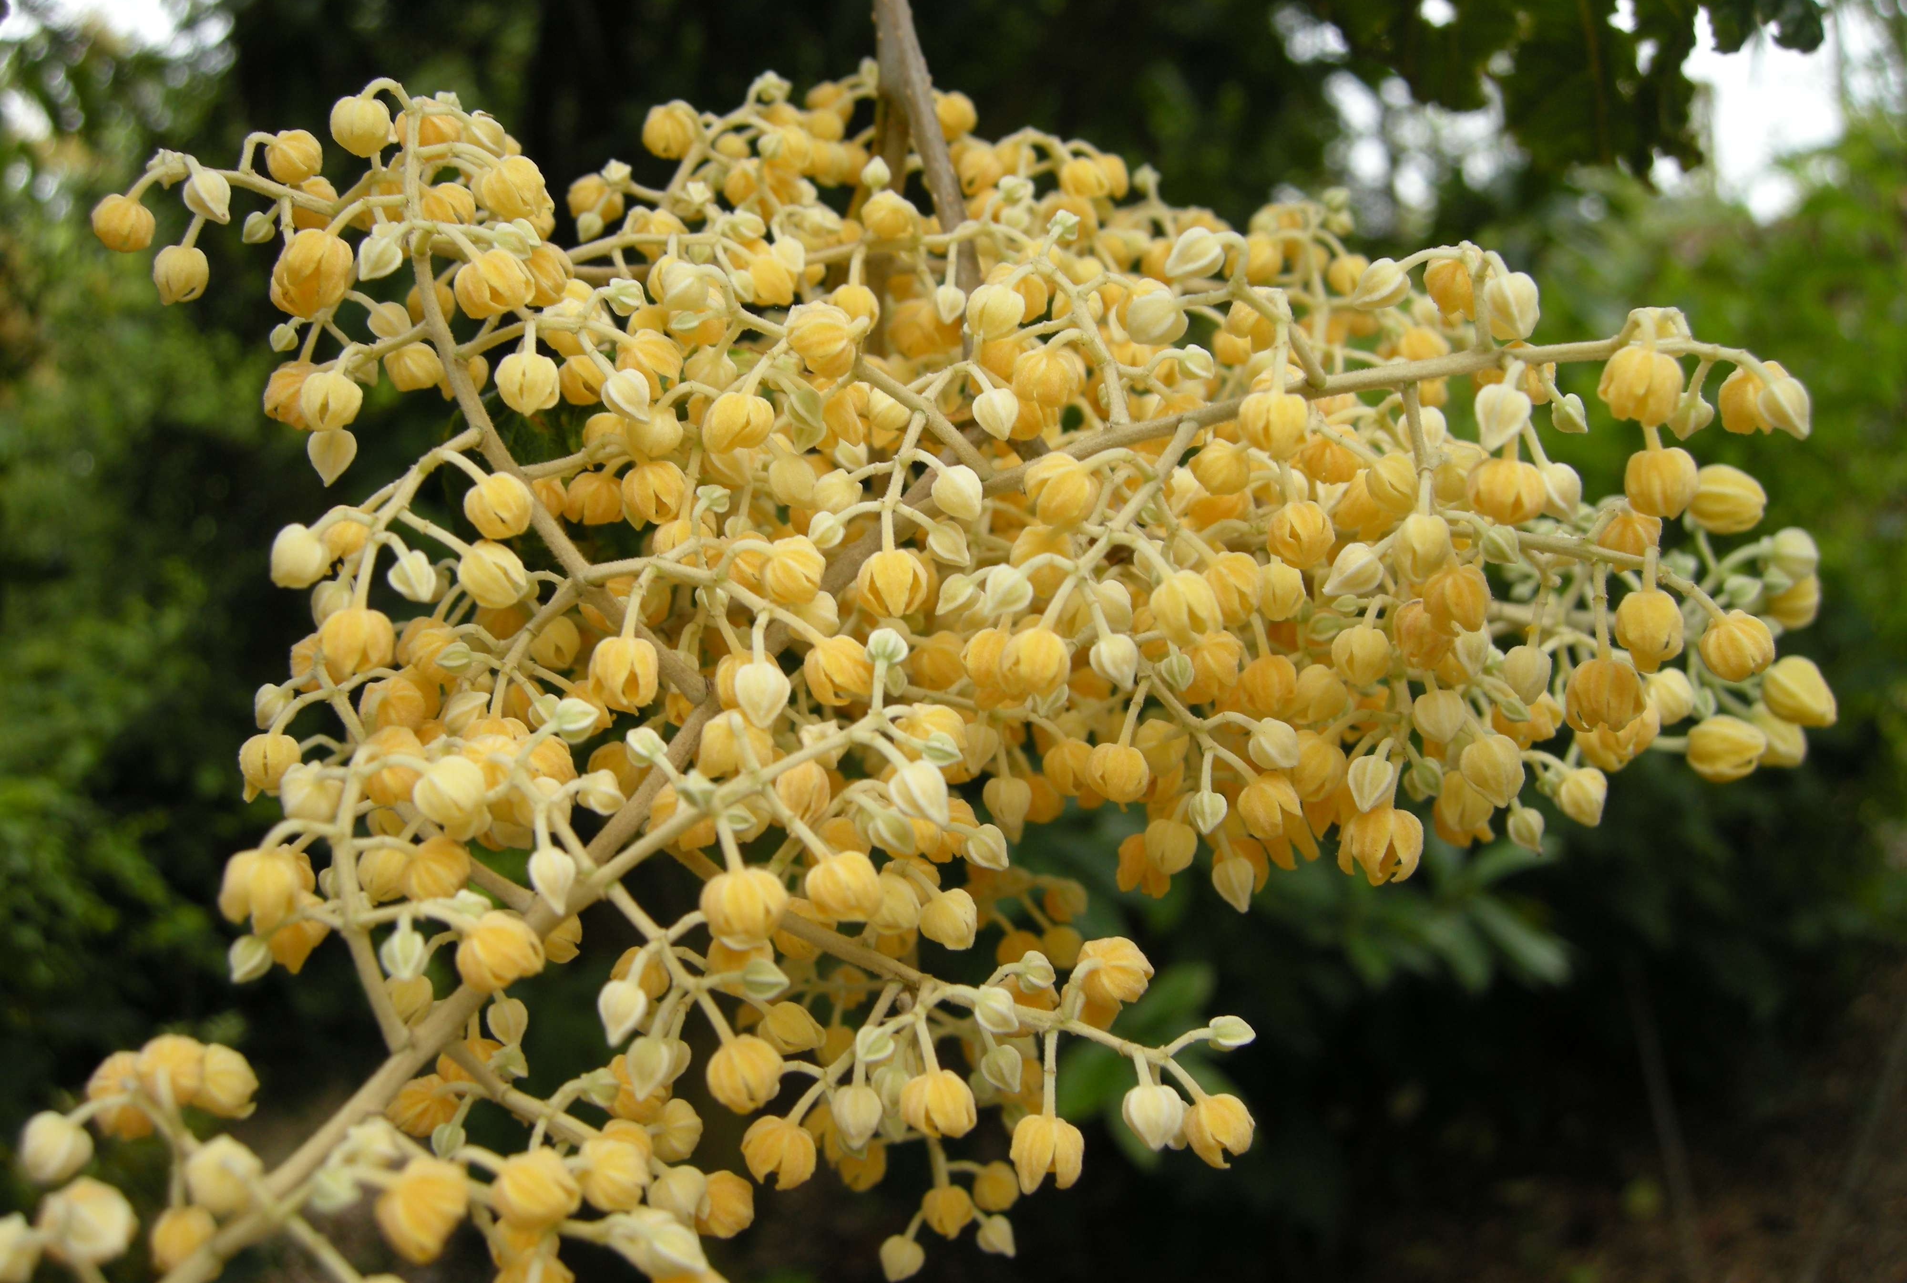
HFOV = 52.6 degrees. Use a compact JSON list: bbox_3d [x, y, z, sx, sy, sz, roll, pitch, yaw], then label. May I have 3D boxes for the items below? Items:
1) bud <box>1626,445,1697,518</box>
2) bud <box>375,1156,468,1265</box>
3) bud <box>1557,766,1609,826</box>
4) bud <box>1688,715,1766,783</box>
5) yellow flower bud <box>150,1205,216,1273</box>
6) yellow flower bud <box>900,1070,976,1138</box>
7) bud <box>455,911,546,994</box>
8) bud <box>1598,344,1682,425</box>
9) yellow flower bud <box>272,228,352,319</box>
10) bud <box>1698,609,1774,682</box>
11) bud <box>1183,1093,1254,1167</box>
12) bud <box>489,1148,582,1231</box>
[{"bbox_3d":[0.091,-0.020,0.247,0.009,0.009,0.009,-6,-6,0],"label":"bud"},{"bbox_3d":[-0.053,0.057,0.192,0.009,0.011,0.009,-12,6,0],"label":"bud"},{"bbox_3d":[0.088,0.022,0.270,0.007,0.009,0.007,-35,-6,0],"label":"bud"},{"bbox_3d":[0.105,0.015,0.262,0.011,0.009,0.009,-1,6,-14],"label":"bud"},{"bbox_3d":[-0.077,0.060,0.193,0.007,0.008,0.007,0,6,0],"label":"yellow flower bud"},{"bbox_3d":[-0.002,0.058,0.240,0.009,0.009,0.009,-6,-12,0],"label":"yellow flower bud"},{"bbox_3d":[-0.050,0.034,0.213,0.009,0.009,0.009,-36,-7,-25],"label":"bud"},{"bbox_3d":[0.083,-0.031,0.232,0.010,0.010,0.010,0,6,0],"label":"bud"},{"bbox_3d":[-0.083,-0.048,0.250,0.010,0.011,0.010,15,-12,0],"label":"yellow flower bud"},{"bbox_3d":[0.102,0.000,0.250,0.009,0.009,0.009,43,0,29],"label":"bud"},{"bbox_3d":[0.033,0.062,0.242,0.009,0.009,0.009,-18,-9,0],"label":"bud"},{"bbox_3d":[-0.046,0.060,0.212,0.010,0.008,0.008,25,0,15],"label":"bud"}]

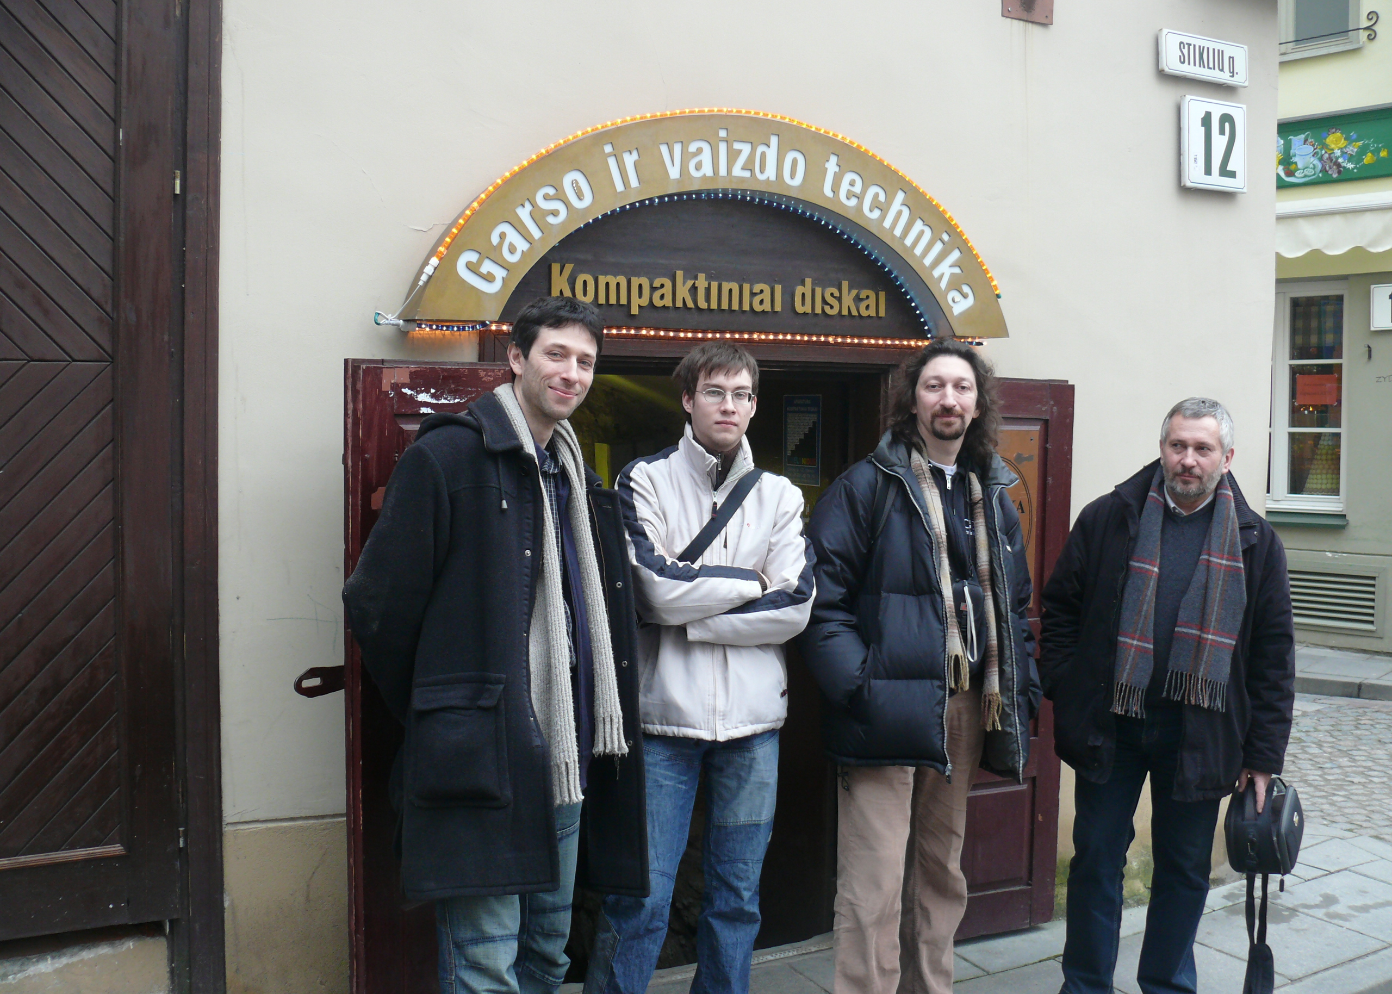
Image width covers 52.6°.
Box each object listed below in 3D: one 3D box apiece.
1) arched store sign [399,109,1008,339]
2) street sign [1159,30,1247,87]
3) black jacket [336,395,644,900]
[{"bbox_3d":[0.099,-0.732,3.816,1.800,0.576,0.150,-1,4,-27],"label":"arched store sign"},{"bbox_3d":[1.682,-1.451,4.667,0.394,0.135,0.030,-1,4,-28],"label":"street sign"},{"bbox_3d":[-0.403,0.268,2.833,0.600,0.970,0.430,-2,4,-35],"label":"black jacket"}]

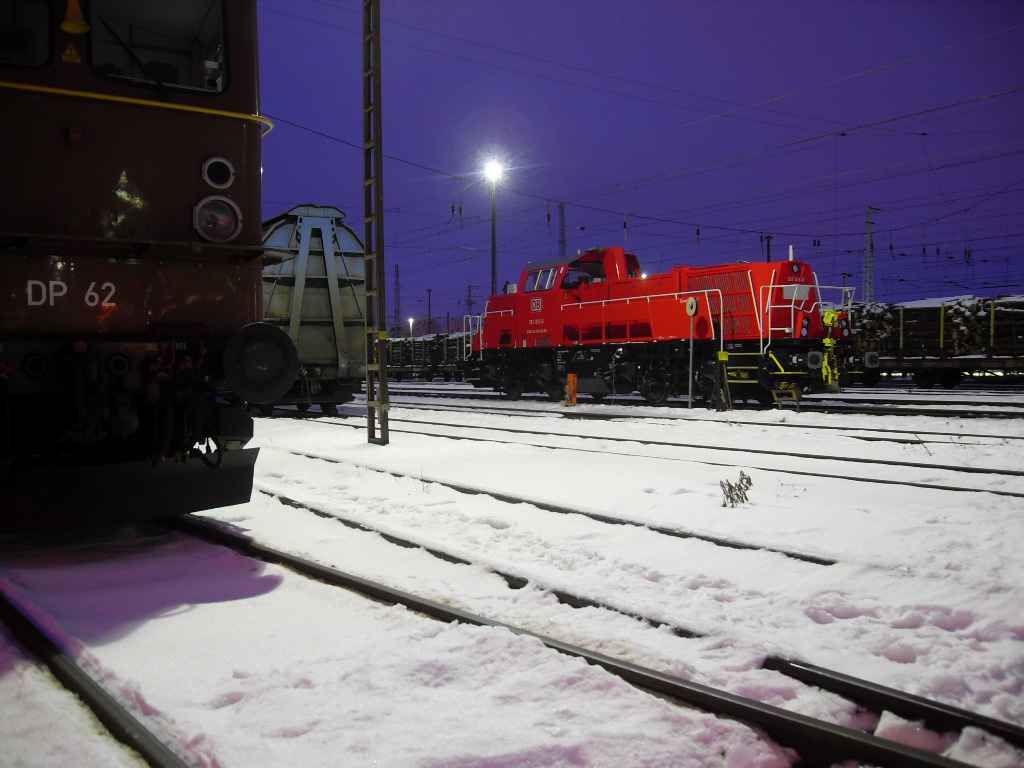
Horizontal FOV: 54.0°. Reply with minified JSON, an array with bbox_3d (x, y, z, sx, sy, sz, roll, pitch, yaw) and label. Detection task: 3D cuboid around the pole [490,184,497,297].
[{"bbox_3d":[-1.115,-6.147,62.057,0.320,12.800,0.320,0,1,0],"label":"pole"}]

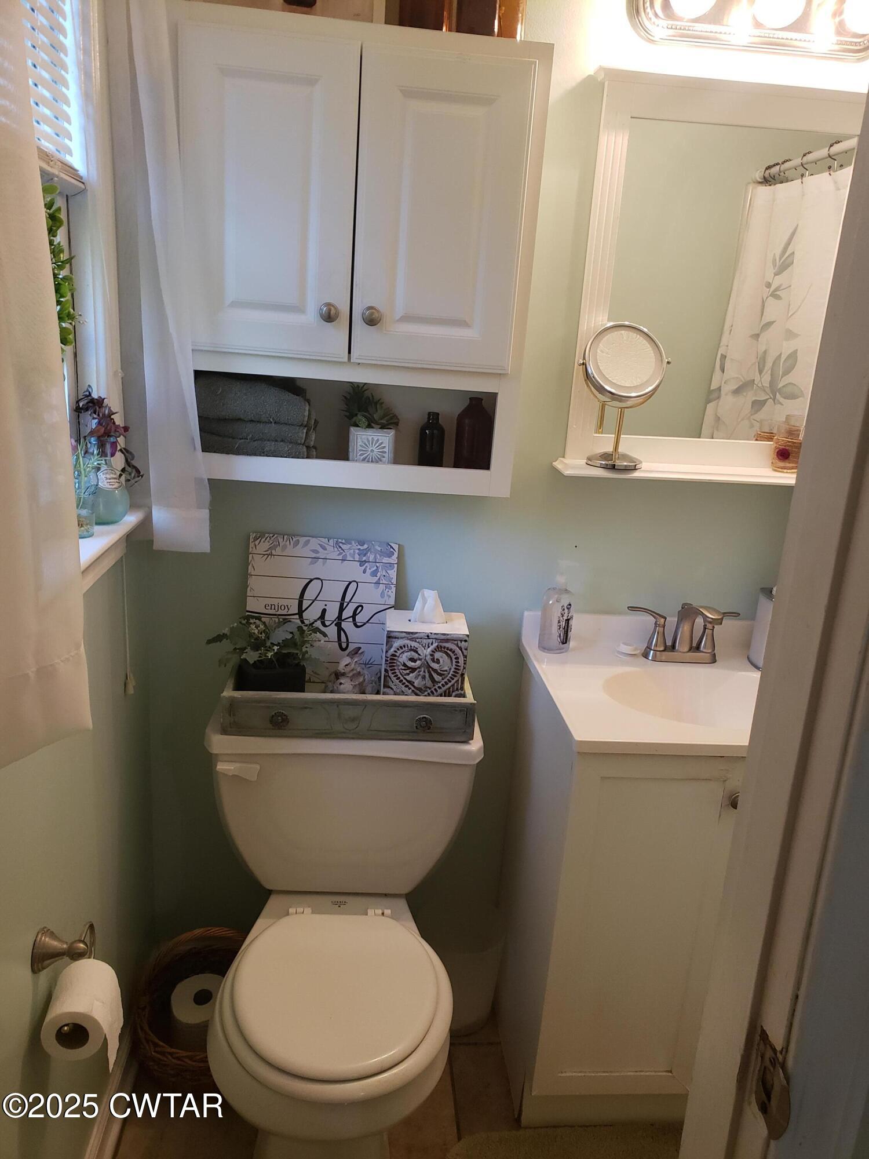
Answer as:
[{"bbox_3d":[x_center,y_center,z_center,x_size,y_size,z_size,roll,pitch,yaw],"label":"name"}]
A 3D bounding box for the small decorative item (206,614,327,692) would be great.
[{"bbox_3d":[-0.311,0.153,1.610,0.212,0.180,0.165,2,18,-5],"label":"small decorative item"}]

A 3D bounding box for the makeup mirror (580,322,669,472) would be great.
[{"bbox_3d":[0.337,-0.338,1.592,0.163,0.255,0.110,2,18,-5],"label":"makeup mirror"}]

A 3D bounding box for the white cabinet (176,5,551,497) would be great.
[{"bbox_3d":[-0.136,-0.500,1.433,0.567,0.682,0.198,2,16,-6],"label":"white cabinet"}]

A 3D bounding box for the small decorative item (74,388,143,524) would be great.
[{"bbox_3d":[-0.510,-0.192,1.367,0.105,0.212,0.105,2,16,-6],"label":"small decorative item"}]

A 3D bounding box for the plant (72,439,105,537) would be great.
[{"bbox_3d":[-0.524,-0.136,1.298,0.055,0.145,0.055,2,16,-6],"label":"plant"}]

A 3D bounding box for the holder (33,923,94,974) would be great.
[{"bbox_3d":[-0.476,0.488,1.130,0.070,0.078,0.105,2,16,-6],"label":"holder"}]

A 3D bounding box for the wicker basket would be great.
[{"bbox_3d":[-0.426,0.854,1.676,0.275,0.190,0.285,2,16,-6],"label":"wicker basket"}]

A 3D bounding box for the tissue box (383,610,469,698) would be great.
[{"bbox_3d":[-0.023,0.156,1.654,0.147,0.165,0.138,2,18,-5],"label":"tissue box"}]

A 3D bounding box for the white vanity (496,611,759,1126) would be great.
[{"bbox_3d":[0.478,0.559,1.739,0.610,0.880,0.445,2,18,-5],"label":"white vanity"}]

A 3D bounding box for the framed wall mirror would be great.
[{"bbox_3d":[0.539,-0.509,1.546,0.570,0.690,0.095,2,16,-6],"label":"framed wall mirror"}]

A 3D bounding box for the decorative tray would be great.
[{"bbox_3d":[-0.154,0.210,1.590,0.436,0.078,0.200,2,16,-6],"label":"decorative tray"}]

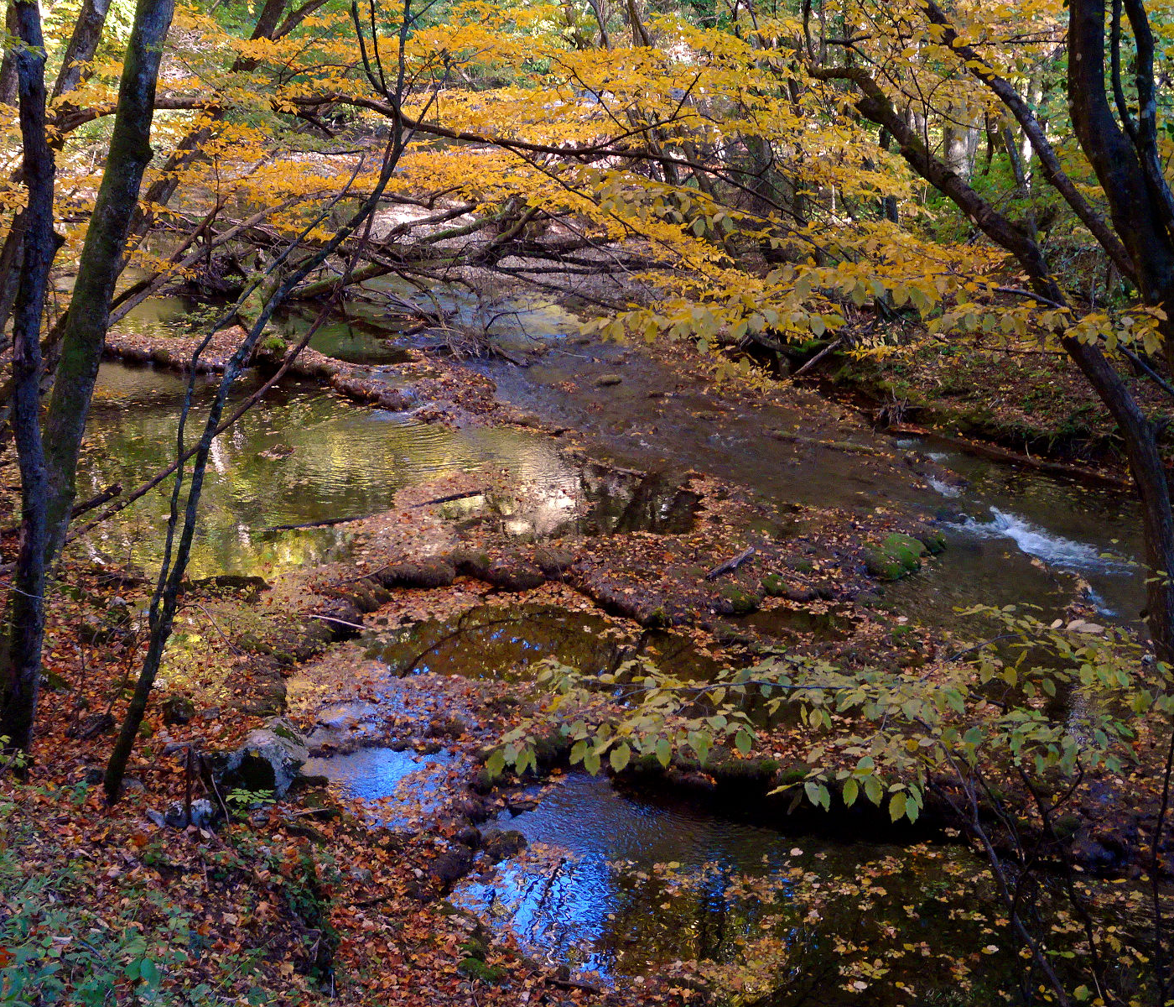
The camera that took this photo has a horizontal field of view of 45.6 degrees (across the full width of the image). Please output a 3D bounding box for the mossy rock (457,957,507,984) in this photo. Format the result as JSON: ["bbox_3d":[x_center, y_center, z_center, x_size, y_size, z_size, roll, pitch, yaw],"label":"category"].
[{"bbox_3d":[-0.621,2.768,8.272,0.290,0.120,0.160,3,19,9],"label":"mossy rock"}]

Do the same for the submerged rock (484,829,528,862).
[{"bbox_3d":[-0.593,2.520,10.181,0.330,0.190,0.240,0,19,0],"label":"submerged rock"}]

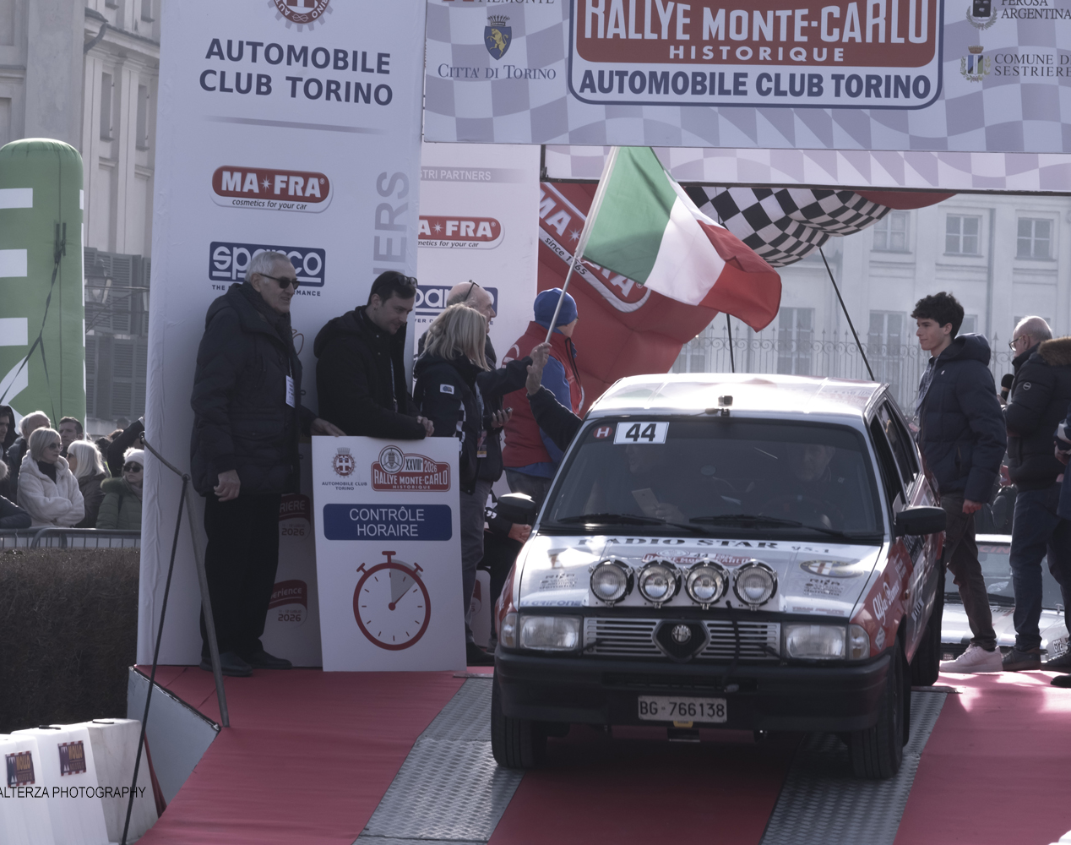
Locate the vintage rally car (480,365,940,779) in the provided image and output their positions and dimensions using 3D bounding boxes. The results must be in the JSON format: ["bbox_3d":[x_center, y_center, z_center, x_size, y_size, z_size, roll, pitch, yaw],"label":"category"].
[{"bbox_3d":[0.812,0.552,28.900,1.680,1.370,4.020,2,7,8],"label":"vintage rally car"}]

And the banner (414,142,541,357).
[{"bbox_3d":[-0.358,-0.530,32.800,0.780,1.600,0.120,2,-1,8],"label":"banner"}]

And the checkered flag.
[{"bbox_3d":[1.405,-1.106,39.500,1.200,0.550,0.500,2,-1,8],"label":"checkered flag"}]

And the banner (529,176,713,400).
[{"bbox_3d":[0.487,-0.743,39.500,1.150,1.350,0.500,2,-1,8],"label":"banner"}]

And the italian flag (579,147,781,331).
[{"bbox_3d":[0.640,-0.840,31.400,0.930,0.870,0.300,2,-1,5],"label":"italian flag"}]

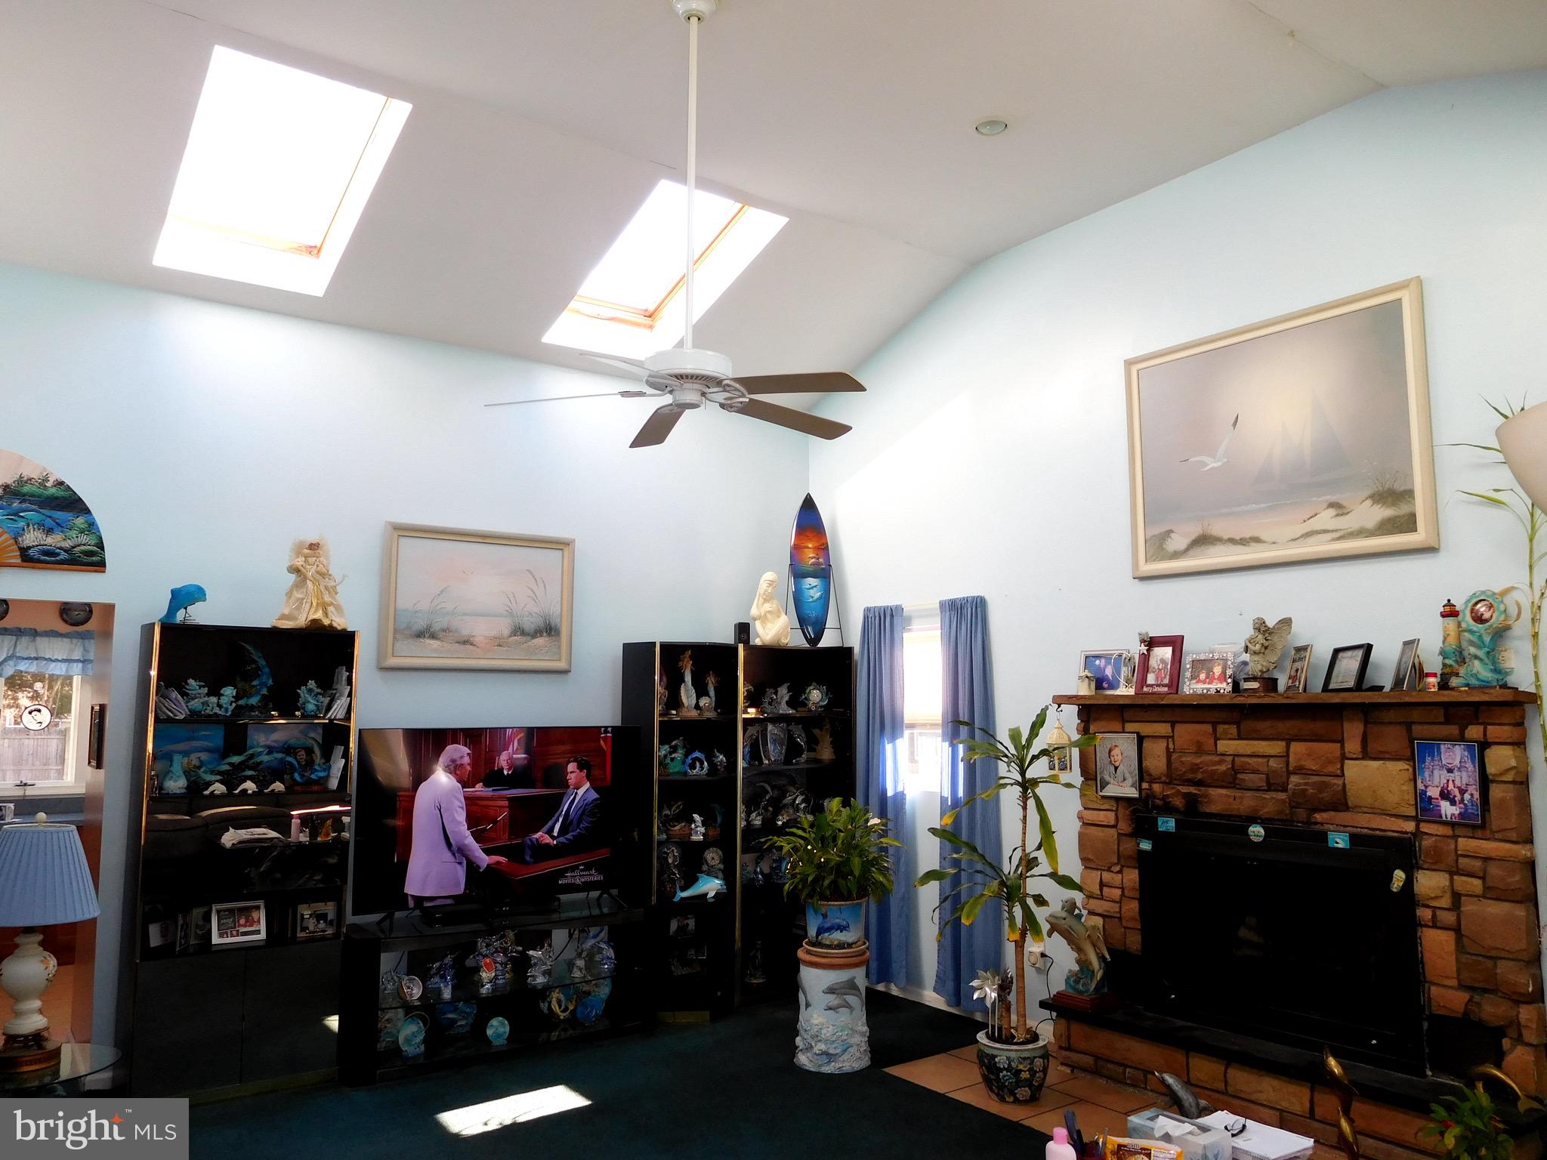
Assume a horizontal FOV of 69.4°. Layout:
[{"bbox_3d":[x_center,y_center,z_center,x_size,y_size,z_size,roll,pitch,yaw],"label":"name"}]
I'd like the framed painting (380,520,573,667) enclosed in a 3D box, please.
[{"bbox_3d":[-1.468,0.105,5.657,1.013,0.704,0.038,5,-8,-38],"label":"framed painting"}]

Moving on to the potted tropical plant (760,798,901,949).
[{"bbox_3d":[0.246,1.312,5.105,0.616,0.632,0.562,-1,-6,3],"label":"potted tropical plant"}]

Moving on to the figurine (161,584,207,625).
[{"bbox_3d":[-2.547,0.106,4.843,0.215,0.190,0.090,4,-7,-30],"label":"figurine"}]

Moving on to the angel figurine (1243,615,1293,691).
[{"bbox_3d":[1.965,0.293,4.443,0.160,0.315,0.155,4,-8,-36],"label":"angel figurine"}]

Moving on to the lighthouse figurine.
[{"bbox_3d":[2.455,0.232,4.041,0.081,0.319,0.081,-4,-7,31],"label":"lighthouse figurine"}]

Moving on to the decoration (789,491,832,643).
[{"bbox_3d":[0.211,-0.061,6.460,0.232,0.864,0.130,0,-6,2],"label":"decoration"}]

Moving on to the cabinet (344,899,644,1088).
[{"bbox_3d":[-1.289,1.913,5.276,1.415,0.583,0.454,3,-7,-31],"label":"cabinet"}]

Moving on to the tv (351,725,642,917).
[{"bbox_3d":[-1.290,1.151,5.480,1.455,0.840,0.080,4,-8,-36],"label":"tv"}]

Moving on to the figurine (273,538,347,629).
[{"bbox_3d":[-2.140,0.032,5.178,0.330,0.420,0.250,4,-7,-32],"label":"figurine"}]

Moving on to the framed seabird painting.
[{"bbox_3d":[2.066,-0.578,4.711,0.043,1.039,1.301,5,-8,-38],"label":"framed seabird painting"}]

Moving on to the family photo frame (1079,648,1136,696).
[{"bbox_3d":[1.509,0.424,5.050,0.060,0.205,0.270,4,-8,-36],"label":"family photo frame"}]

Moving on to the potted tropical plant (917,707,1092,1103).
[{"bbox_3d":[0.961,1.338,4.714,0.713,1.577,0.626,-1,-6,11],"label":"potted tropical plant"}]

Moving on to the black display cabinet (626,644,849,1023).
[{"bbox_3d":[-0.185,1.351,6.323,1.290,1.952,0.430,4,-8,-36],"label":"black display cabinet"}]

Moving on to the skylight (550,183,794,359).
[{"bbox_3d":[-0.568,-1.546,5.632,0.729,0.130,1.172,5,-32,-38],"label":"skylight"}]

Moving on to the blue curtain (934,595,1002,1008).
[{"bbox_3d":[0.990,1.109,5.769,0.100,2.040,0.390,4,-8,-36],"label":"blue curtain"}]

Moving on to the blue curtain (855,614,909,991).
[{"bbox_3d":[0.626,1.194,6.318,0.081,2.079,0.335,5,-8,-38],"label":"blue curtain"}]

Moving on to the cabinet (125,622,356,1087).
[{"bbox_3d":[-2.348,1.198,4.951,0.815,1.968,0.380,5,-8,-38],"label":"cabinet"}]

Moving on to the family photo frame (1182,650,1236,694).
[{"bbox_3d":[1.847,0.399,4.731,0.205,0.167,0.054,-6,-8,42],"label":"family photo frame"}]

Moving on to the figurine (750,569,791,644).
[{"bbox_3d":[-0.013,0.178,6.504,0.240,0.425,0.220,2,-6,-18],"label":"figurine"}]

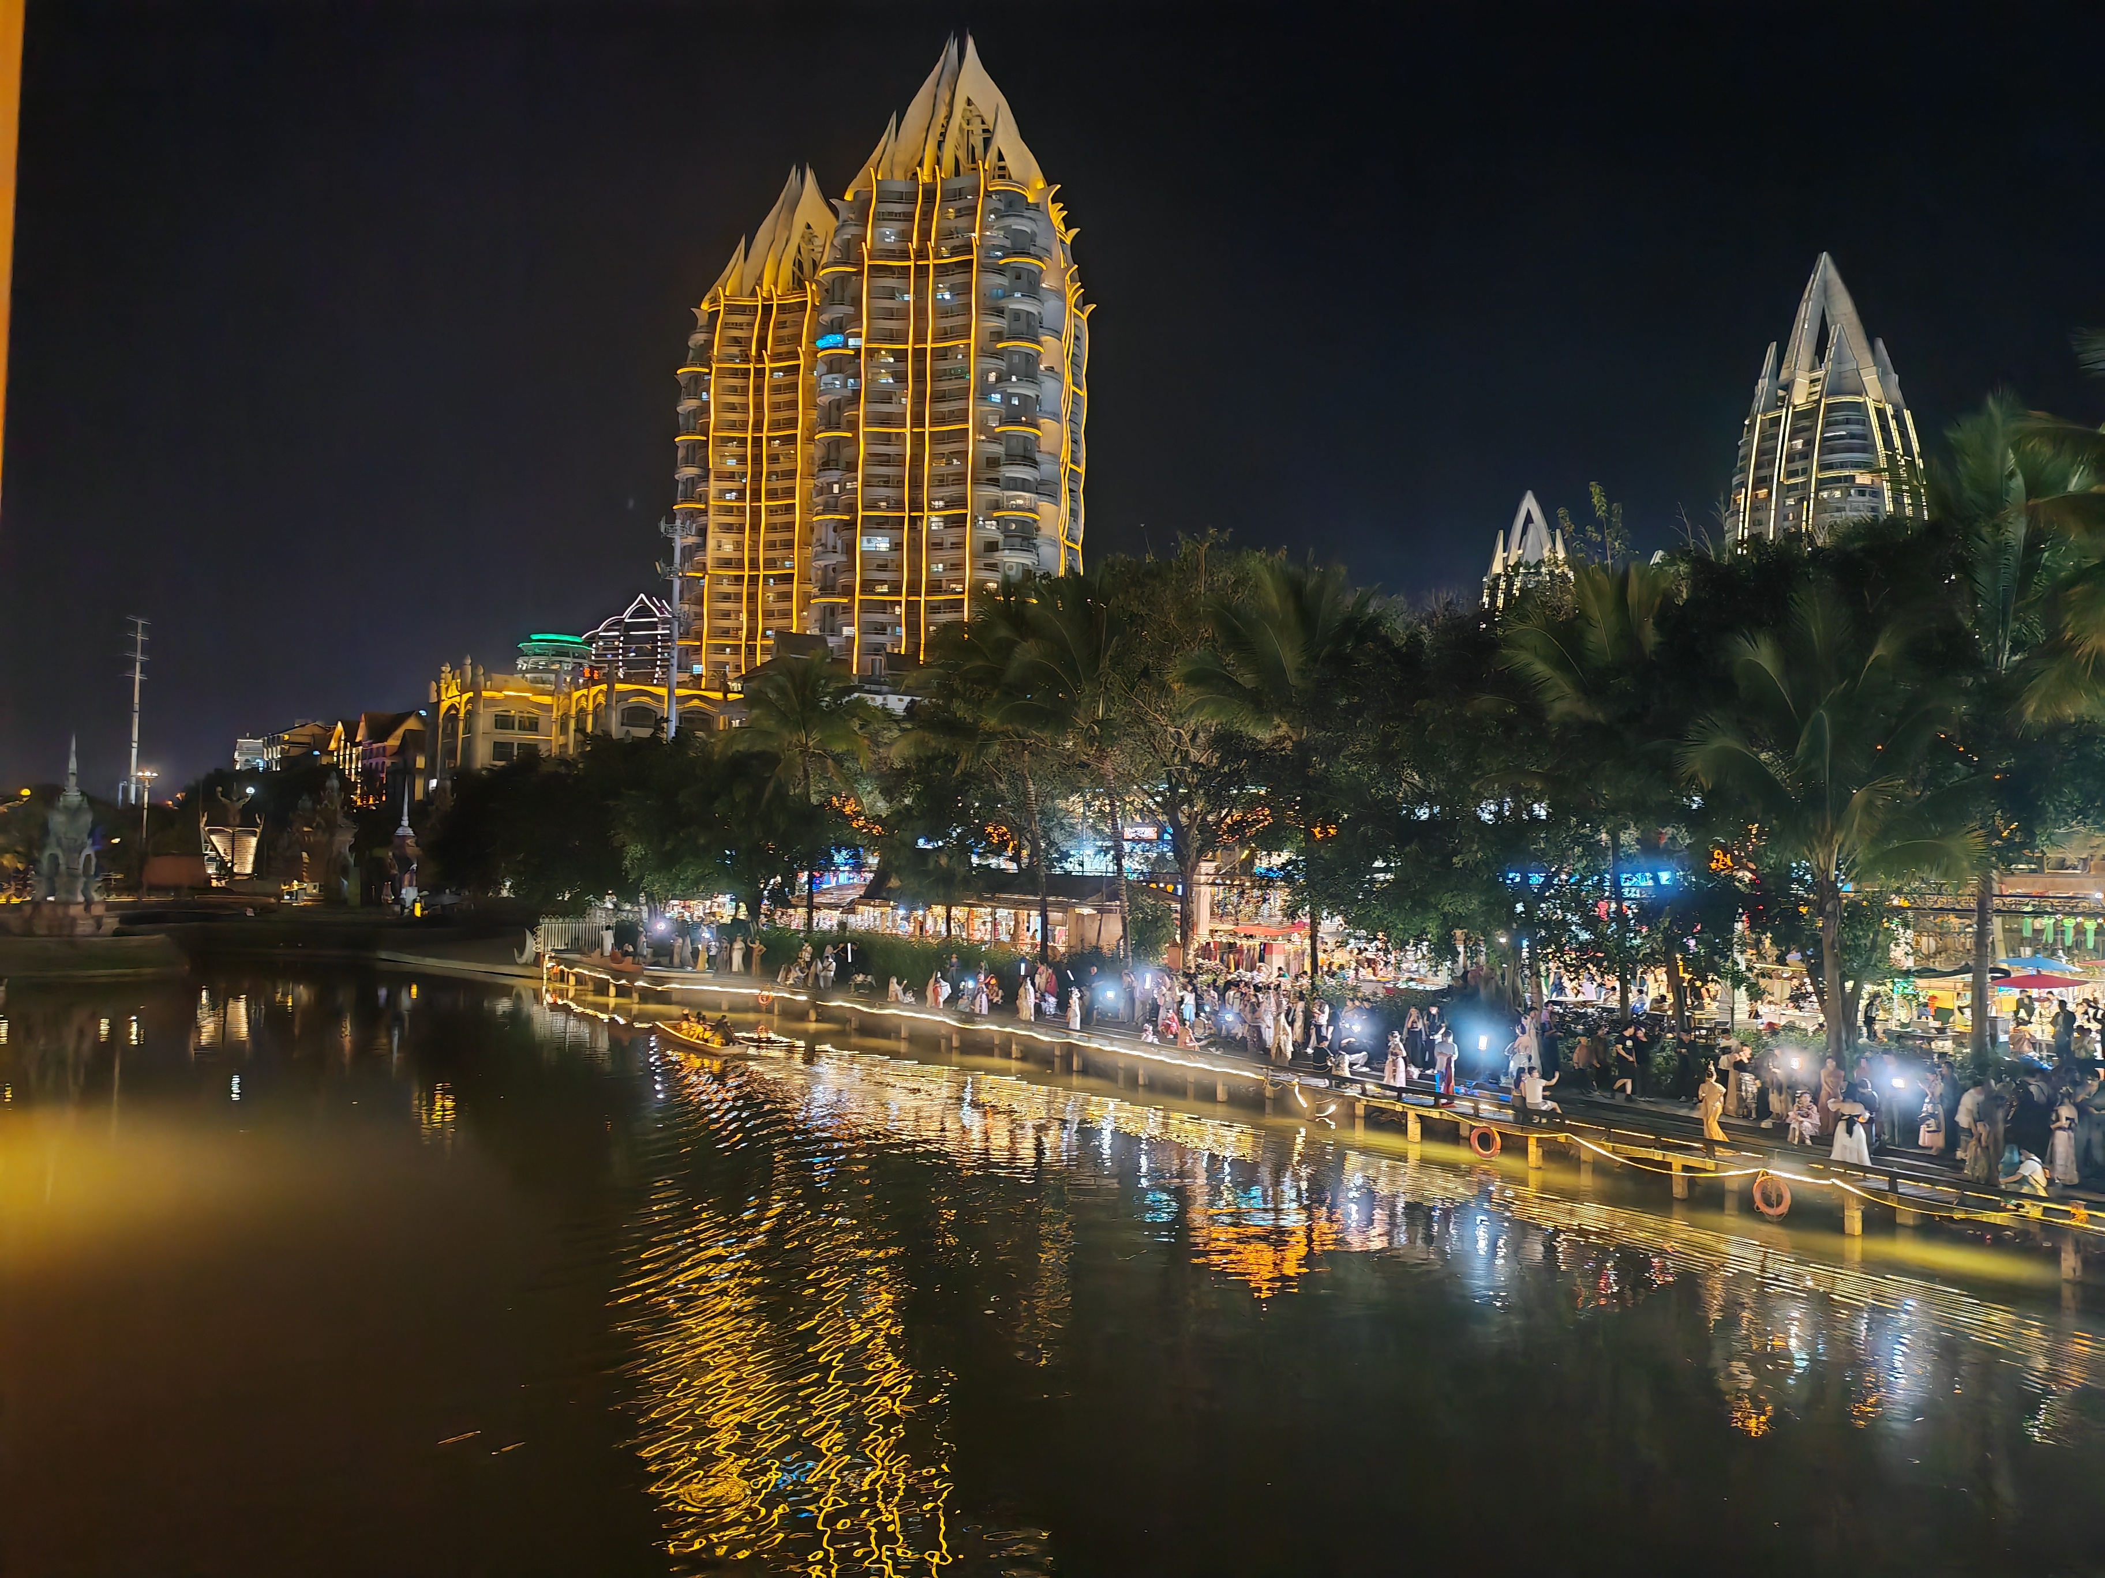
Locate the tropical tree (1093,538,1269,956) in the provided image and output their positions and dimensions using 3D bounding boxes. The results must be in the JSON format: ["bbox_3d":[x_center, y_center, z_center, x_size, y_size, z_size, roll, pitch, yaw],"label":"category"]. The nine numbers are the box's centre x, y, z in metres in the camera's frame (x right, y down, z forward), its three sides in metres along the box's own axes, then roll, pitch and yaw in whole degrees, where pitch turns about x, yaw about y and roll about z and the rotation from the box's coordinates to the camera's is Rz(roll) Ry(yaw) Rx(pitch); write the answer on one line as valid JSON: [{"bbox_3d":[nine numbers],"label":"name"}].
[{"bbox_3d":[4.639,-0.405,59.000,6.500,16.957,6.500,1,-3,0],"label":"tropical tree"}]

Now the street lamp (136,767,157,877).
[{"bbox_3d":[-82.707,3.681,150.000,1.900,11.120,1.400,2,-2,-18],"label":"street lamp"}]

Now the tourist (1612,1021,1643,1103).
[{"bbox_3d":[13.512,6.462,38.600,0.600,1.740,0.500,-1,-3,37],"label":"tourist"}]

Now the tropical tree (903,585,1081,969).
[{"bbox_3d":[-2.535,0.090,67.500,7.200,16.454,7.200,1,-3,0],"label":"tropical tree"}]

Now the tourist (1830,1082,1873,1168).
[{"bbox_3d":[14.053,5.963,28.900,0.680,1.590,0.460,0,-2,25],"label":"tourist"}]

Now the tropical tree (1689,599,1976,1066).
[{"bbox_3d":[19.404,1.532,41.000,7.000,12.042,7.000,1,-3,0],"label":"tropical tree"}]

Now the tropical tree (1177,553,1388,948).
[{"bbox_3d":[7.370,-0.208,52.000,6.400,14.530,6.200,1,-2,0],"label":"tropical tree"}]

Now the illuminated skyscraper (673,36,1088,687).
[{"bbox_3d":[-27.900,-50.940,269.690,63.000,131.500,52.000,1,-2,9],"label":"illuminated skyscraper"}]

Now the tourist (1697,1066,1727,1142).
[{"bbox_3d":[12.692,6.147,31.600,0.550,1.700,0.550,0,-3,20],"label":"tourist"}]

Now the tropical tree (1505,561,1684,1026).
[{"bbox_3d":[14.565,0.441,44.000,5.000,13.270,5.000,1,-2,0],"label":"tropical tree"}]

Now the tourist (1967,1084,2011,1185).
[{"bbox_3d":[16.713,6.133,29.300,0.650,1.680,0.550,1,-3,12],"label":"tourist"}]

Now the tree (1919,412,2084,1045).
[{"bbox_3d":[22.231,-1.099,38.500,4.700,16.270,4.700,1,-2,0],"label":"tree"}]

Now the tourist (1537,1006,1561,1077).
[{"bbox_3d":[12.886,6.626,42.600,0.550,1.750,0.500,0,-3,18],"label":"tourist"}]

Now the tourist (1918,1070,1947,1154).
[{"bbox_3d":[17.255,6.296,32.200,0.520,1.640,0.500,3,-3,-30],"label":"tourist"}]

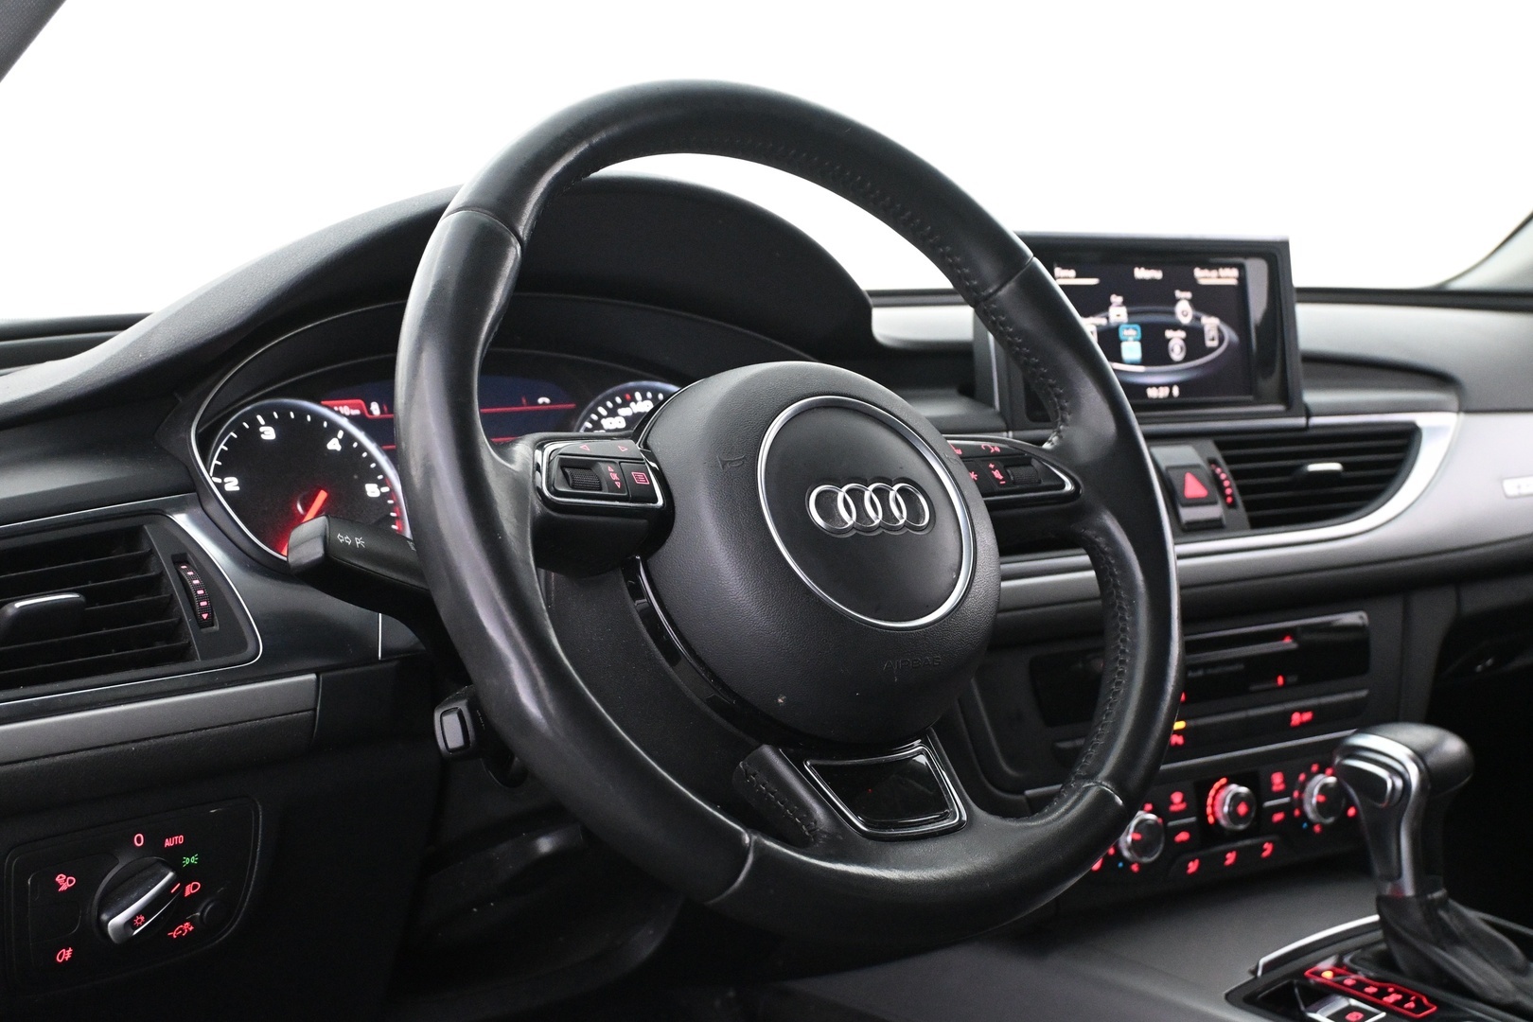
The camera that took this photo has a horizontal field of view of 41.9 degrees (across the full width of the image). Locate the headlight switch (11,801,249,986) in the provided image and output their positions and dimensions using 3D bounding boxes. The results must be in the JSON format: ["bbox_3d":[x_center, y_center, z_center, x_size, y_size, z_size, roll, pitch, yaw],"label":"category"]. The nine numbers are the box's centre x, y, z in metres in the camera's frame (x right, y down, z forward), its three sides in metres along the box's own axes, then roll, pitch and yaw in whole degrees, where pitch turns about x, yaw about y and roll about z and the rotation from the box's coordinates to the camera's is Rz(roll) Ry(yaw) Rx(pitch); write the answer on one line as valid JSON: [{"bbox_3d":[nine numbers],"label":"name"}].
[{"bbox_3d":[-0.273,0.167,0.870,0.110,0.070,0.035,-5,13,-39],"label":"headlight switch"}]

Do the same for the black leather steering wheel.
[{"bbox_3d":[0.014,-0.001,0.831,0.372,0.372,0.110,-3,-21,-36],"label":"black leather steering wheel"}]

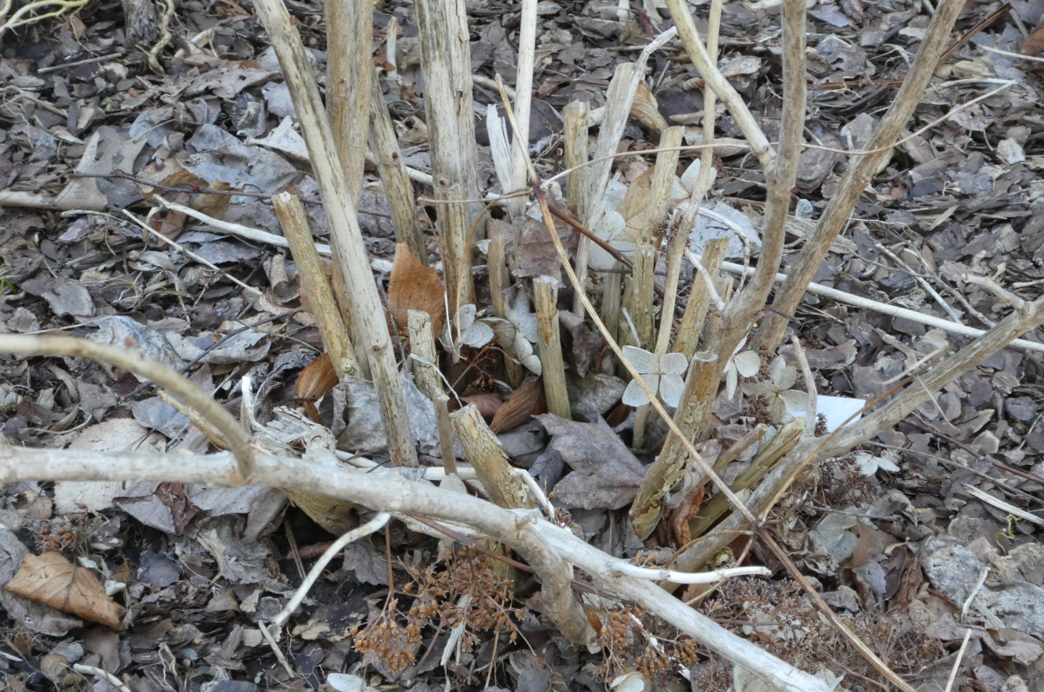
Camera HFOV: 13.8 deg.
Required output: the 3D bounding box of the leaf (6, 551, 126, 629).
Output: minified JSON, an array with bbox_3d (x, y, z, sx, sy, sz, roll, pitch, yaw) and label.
[{"bbox_3d":[-0.174,0.093,1.640,0.048,0.015,0.033,15,33,24],"label":"leaf"}]

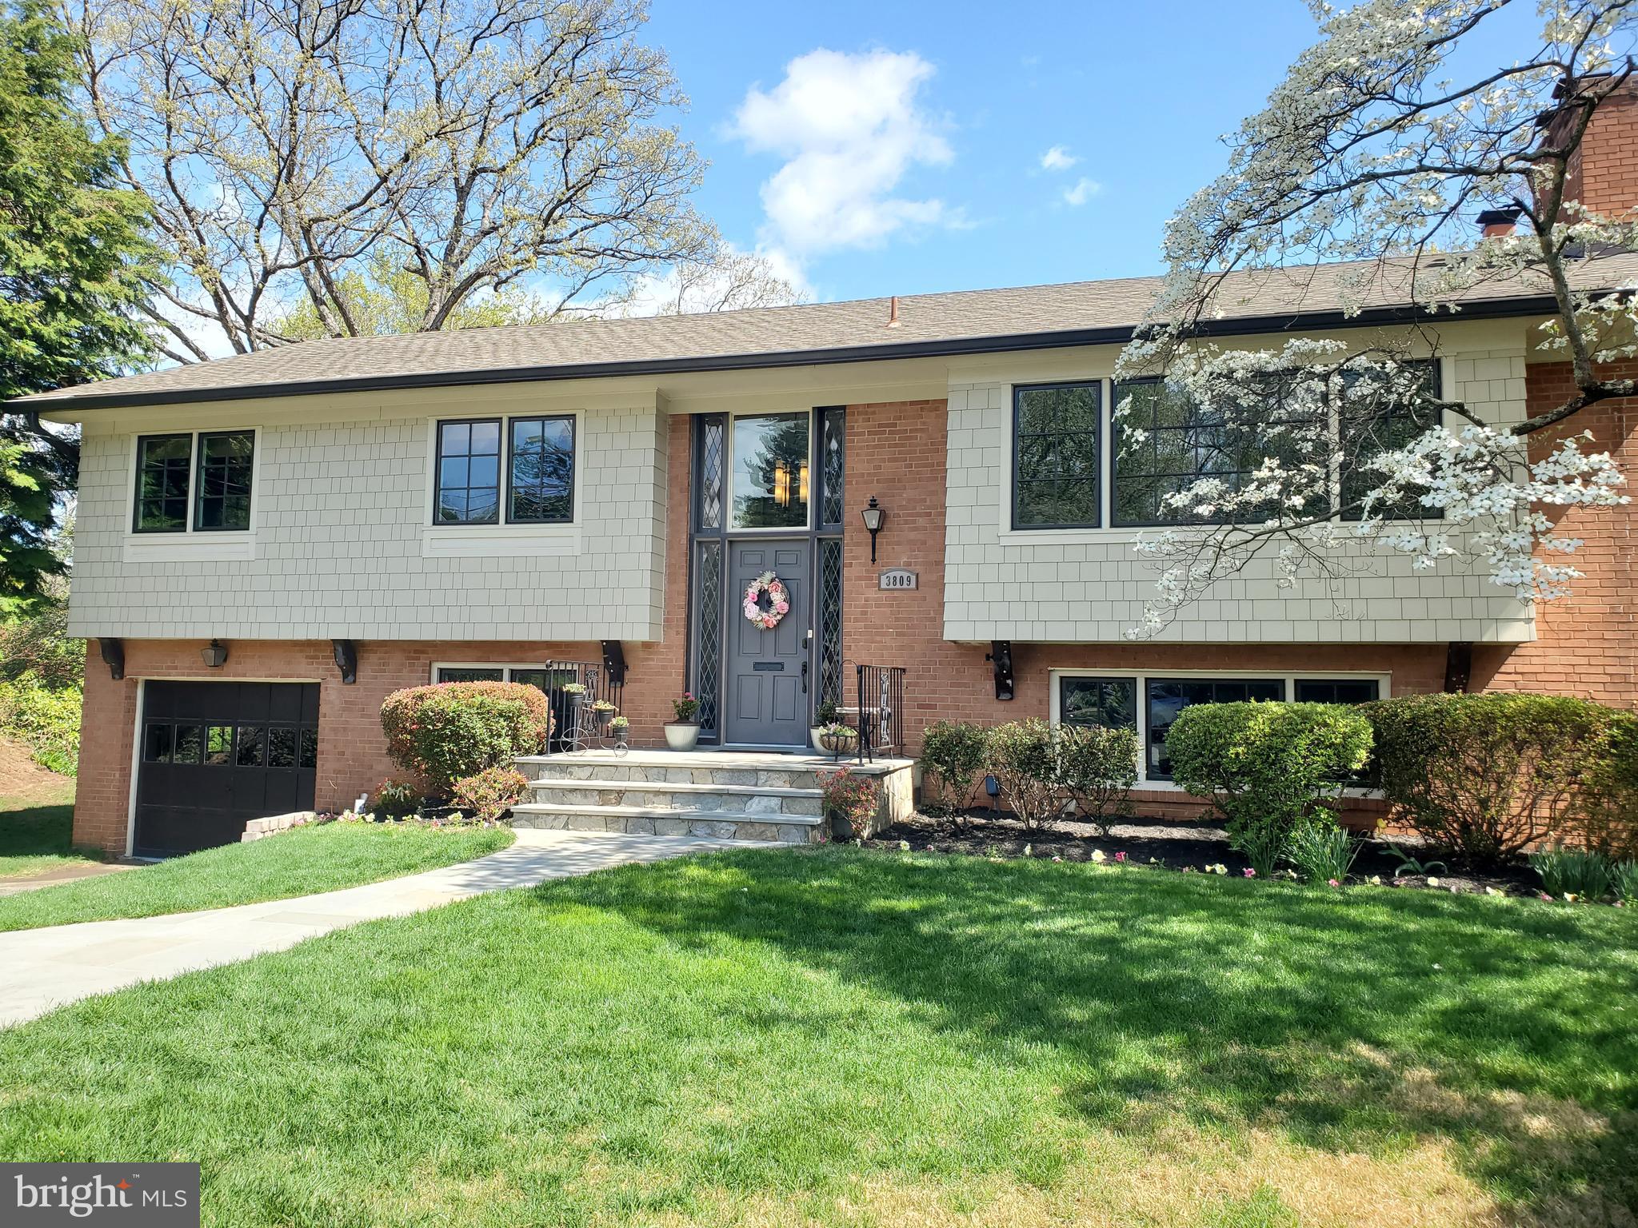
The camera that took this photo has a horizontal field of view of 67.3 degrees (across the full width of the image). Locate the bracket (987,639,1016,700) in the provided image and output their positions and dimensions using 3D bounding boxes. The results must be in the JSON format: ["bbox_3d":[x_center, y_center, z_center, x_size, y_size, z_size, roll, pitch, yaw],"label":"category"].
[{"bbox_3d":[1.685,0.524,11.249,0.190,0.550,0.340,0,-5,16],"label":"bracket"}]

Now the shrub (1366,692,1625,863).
[{"bbox_3d":[5.215,1.269,9.649,1.750,1.300,1.100,0,-5,16],"label":"shrub"}]

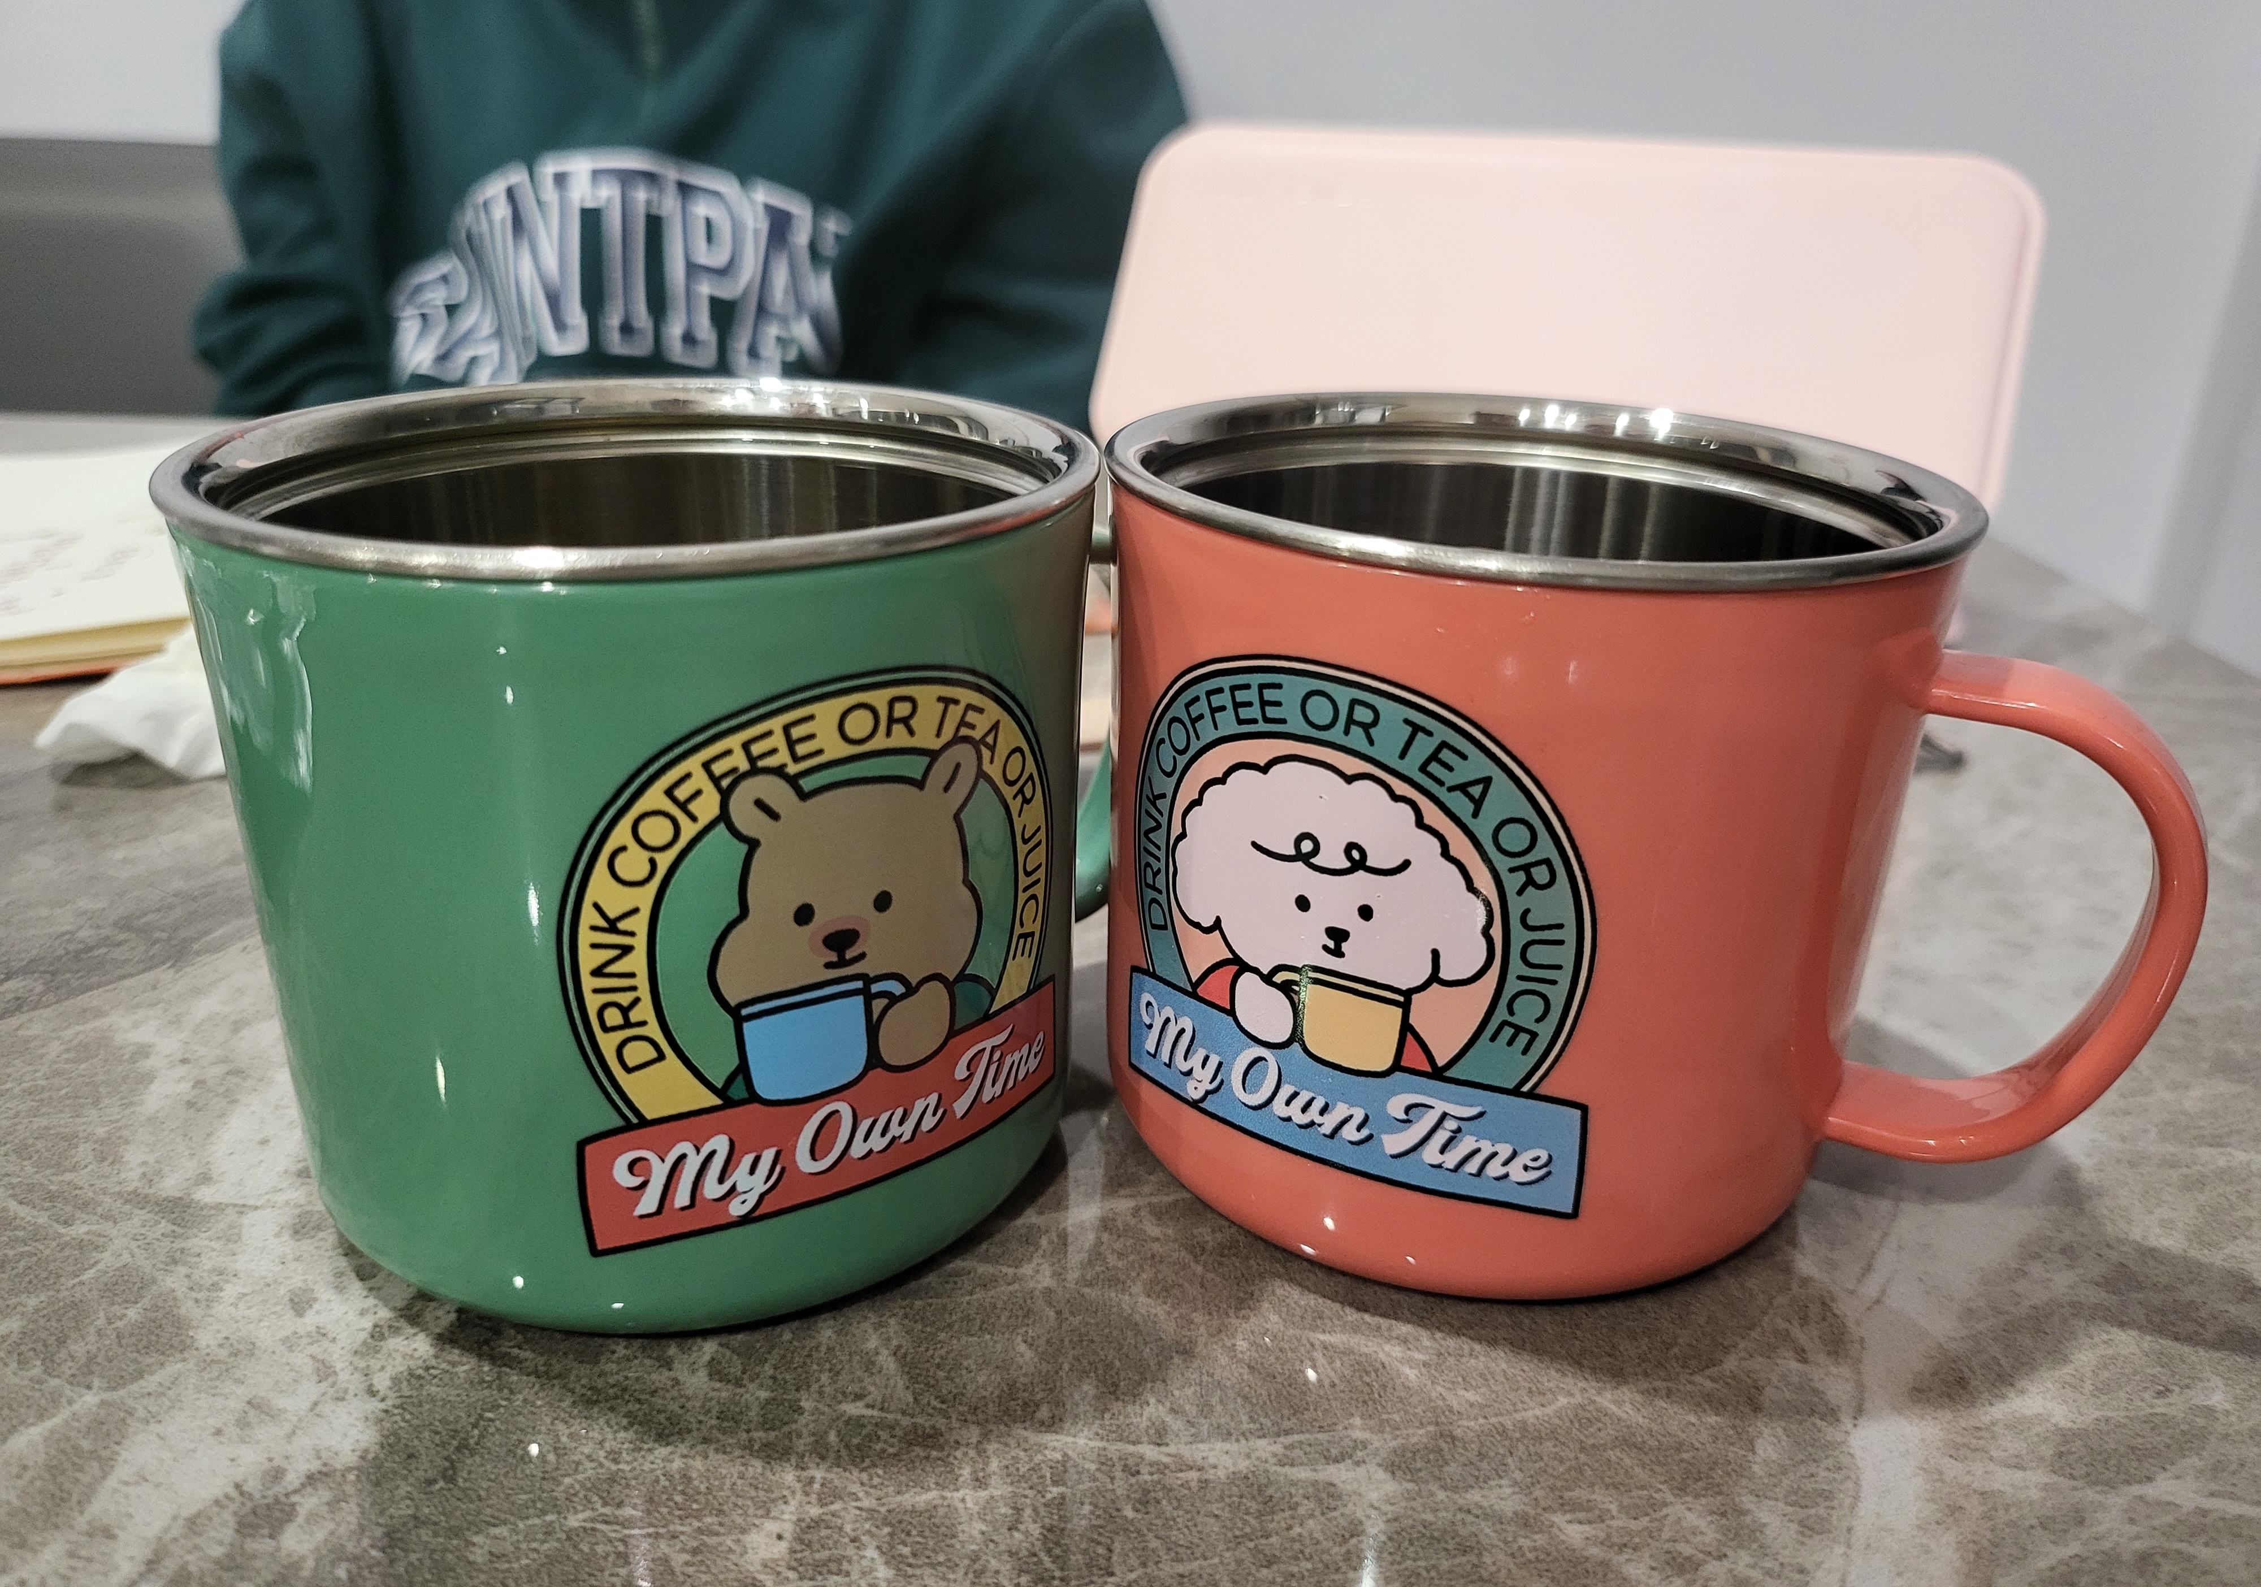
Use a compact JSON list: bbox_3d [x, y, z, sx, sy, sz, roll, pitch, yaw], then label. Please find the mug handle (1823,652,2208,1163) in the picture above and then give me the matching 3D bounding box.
[{"bbox_3d":[0.089,0.014,0.157,0.028,0.051,0.014,17,27,30],"label":"mug handle"}]

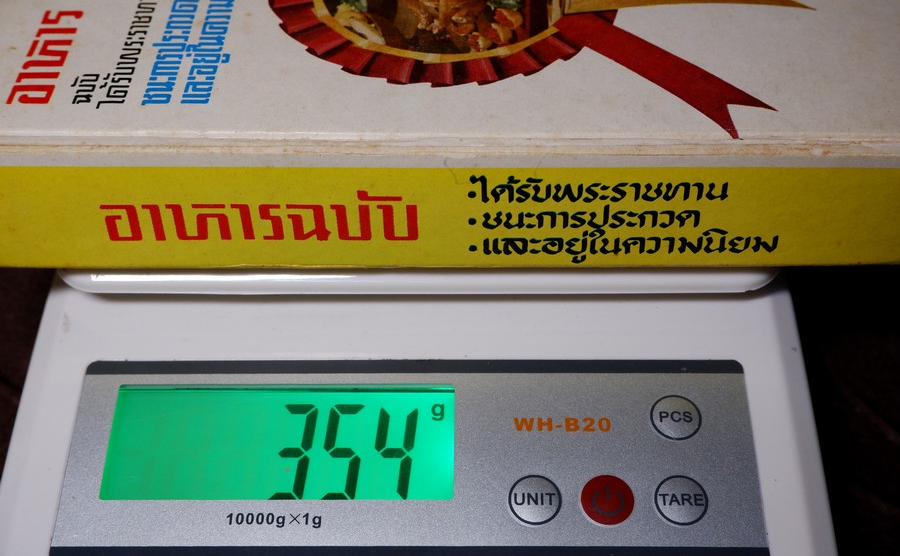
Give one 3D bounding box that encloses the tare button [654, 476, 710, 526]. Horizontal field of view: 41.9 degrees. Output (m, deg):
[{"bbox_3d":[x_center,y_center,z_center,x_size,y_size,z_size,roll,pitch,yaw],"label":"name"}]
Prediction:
[{"bbox_3d":[0.044,0.042,0.222,0.010,0.002,0.010,0,57,1],"label":"tare button"}]

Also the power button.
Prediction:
[{"bbox_3d":[0.030,0.042,0.222,0.010,0.002,0.010,0,57,1],"label":"power button"}]

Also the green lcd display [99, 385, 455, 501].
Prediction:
[{"bbox_3d":[-0.033,0.032,0.231,0.068,0.003,0.025,0,57,1],"label":"green lcd display"}]

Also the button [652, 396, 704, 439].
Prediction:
[{"bbox_3d":[0.045,0.027,0.232,0.010,0.002,0.010,0,57,1],"label":"button"}]

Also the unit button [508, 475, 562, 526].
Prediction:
[{"bbox_3d":[0.016,0.042,0.223,0.010,0.002,0.010,0,57,1],"label":"unit button"}]

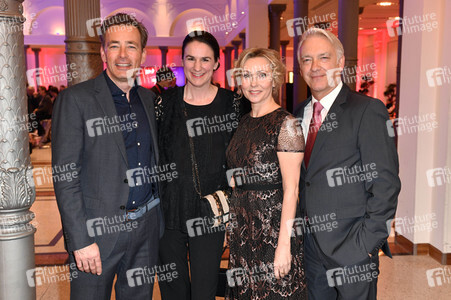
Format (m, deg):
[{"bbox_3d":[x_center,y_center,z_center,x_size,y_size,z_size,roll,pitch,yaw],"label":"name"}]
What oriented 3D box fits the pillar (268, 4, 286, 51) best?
[{"bbox_3d":[1.415,-2.131,14.419,0.570,4.020,0.570,-1,7,-5],"label":"pillar"}]

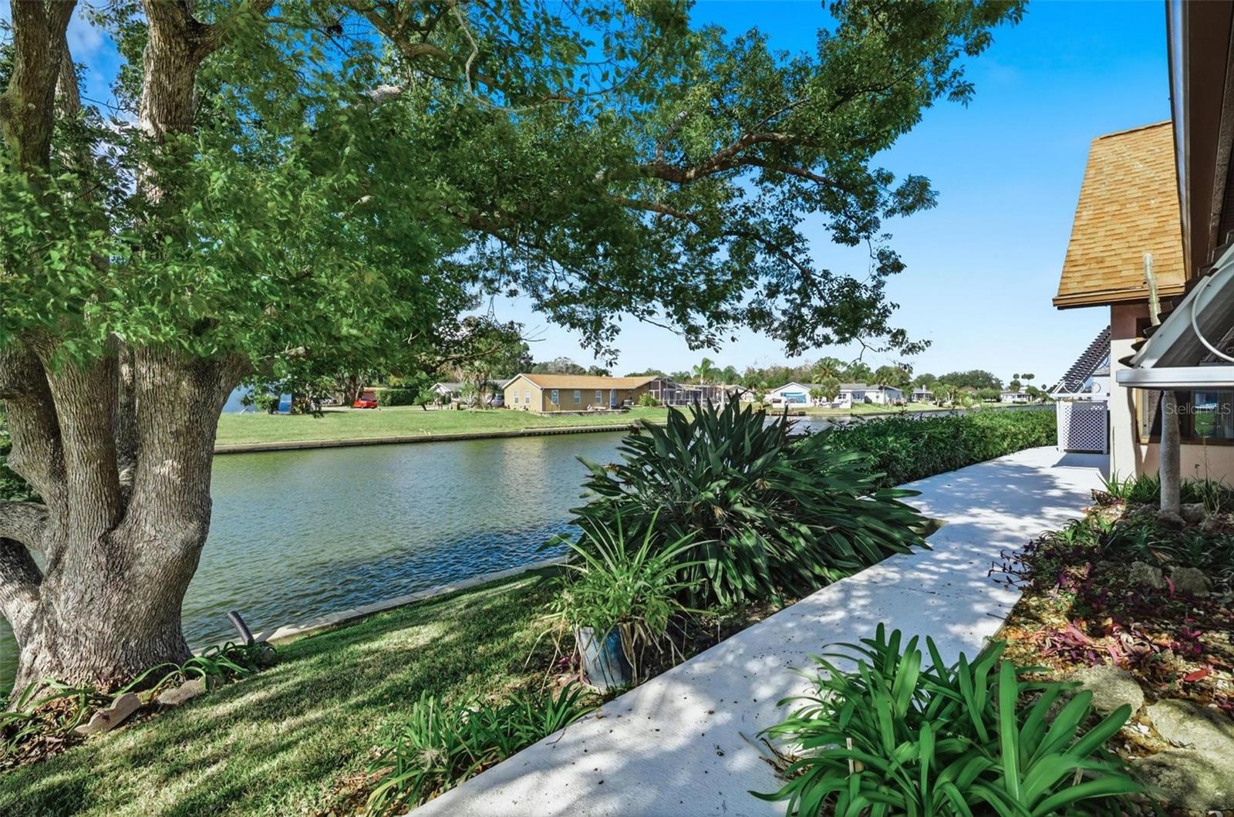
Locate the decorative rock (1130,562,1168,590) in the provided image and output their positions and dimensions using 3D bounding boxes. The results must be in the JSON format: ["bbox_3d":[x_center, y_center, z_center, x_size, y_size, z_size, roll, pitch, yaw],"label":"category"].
[{"bbox_3d":[4.100,1.300,4.490,0.215,0.200,0.190,1,1,43],"label":"decorative rock"}]

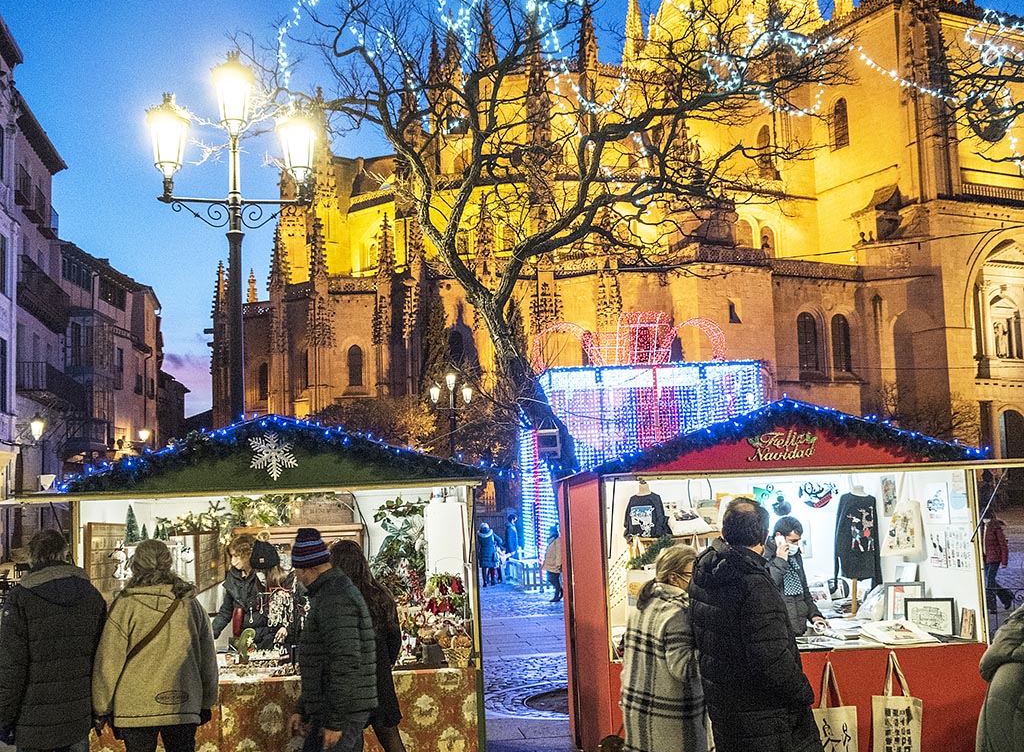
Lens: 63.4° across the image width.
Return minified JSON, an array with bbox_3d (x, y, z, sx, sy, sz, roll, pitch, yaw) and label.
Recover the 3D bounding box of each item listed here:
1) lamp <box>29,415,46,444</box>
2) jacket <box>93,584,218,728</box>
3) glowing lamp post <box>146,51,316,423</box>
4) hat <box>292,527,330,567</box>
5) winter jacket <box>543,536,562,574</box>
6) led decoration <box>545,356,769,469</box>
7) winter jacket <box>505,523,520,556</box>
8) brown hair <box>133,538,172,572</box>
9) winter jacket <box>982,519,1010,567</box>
[{"bbox_3d":[-15.467,1.695,27.000,0.470,0.880,0.470,2,-8,-30],"label":"lamp"},{"bbox_3d":[-1.709,1.344,3.970,0.570,0.660,0.340,-1,-7,-12],"label":"jacket"},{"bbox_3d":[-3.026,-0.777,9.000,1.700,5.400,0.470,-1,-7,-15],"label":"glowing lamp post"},{"bbox_3d":[-1.019,0.875,4.200,0.210,0.190,0.190,-18,-13,39],"label":"hat"},{"bbox_3d":[0.893,3.750,17.400,0.420,0.760,0.520,-7,-8,31],"label":"winter jacket"},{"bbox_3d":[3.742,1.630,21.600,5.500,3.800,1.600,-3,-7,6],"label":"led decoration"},{"bbox_3d":[0.012,4.019,20.300,0.360,0.820,0.500,-3,-7,6],"label":"winter jacket"},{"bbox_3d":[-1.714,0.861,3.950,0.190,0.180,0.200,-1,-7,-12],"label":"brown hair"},{"bbox_3d":[7.822,2.694,13.400,0.330,0.720,0.460,2,-8,-30],"label":"winter jacket"}]

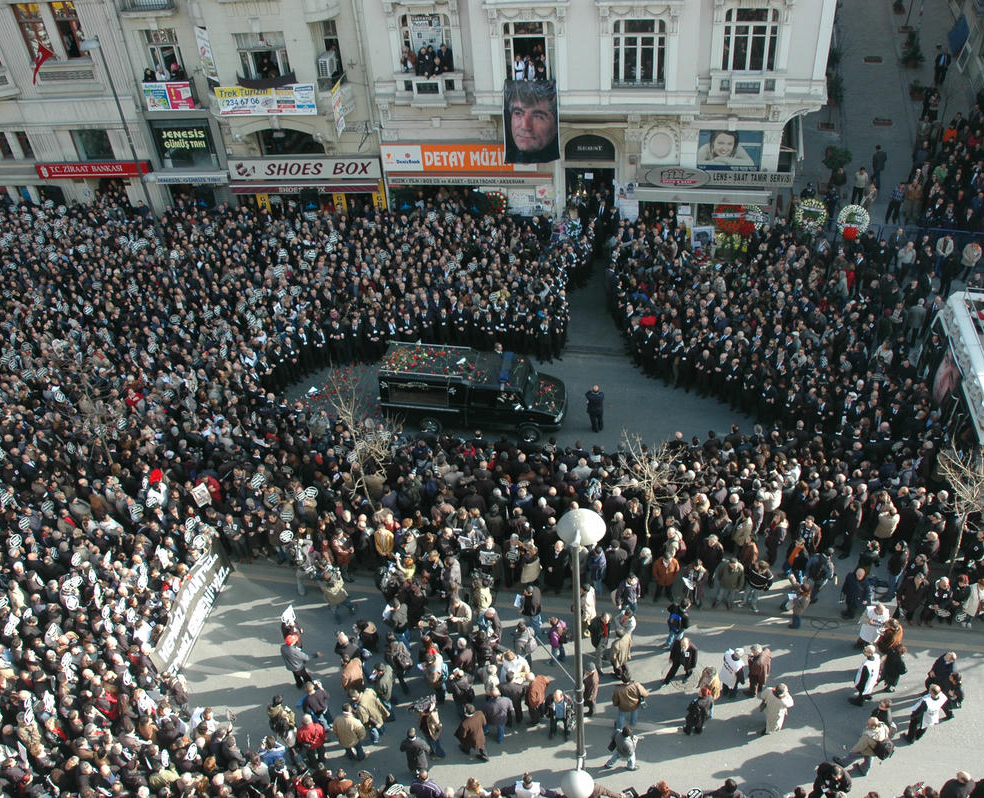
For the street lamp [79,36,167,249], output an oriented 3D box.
[{"bbox_3d":[-13.317,-8.721,33.710,0.600,9.260,1.350,3,39,10],"label":"street lamp"}]

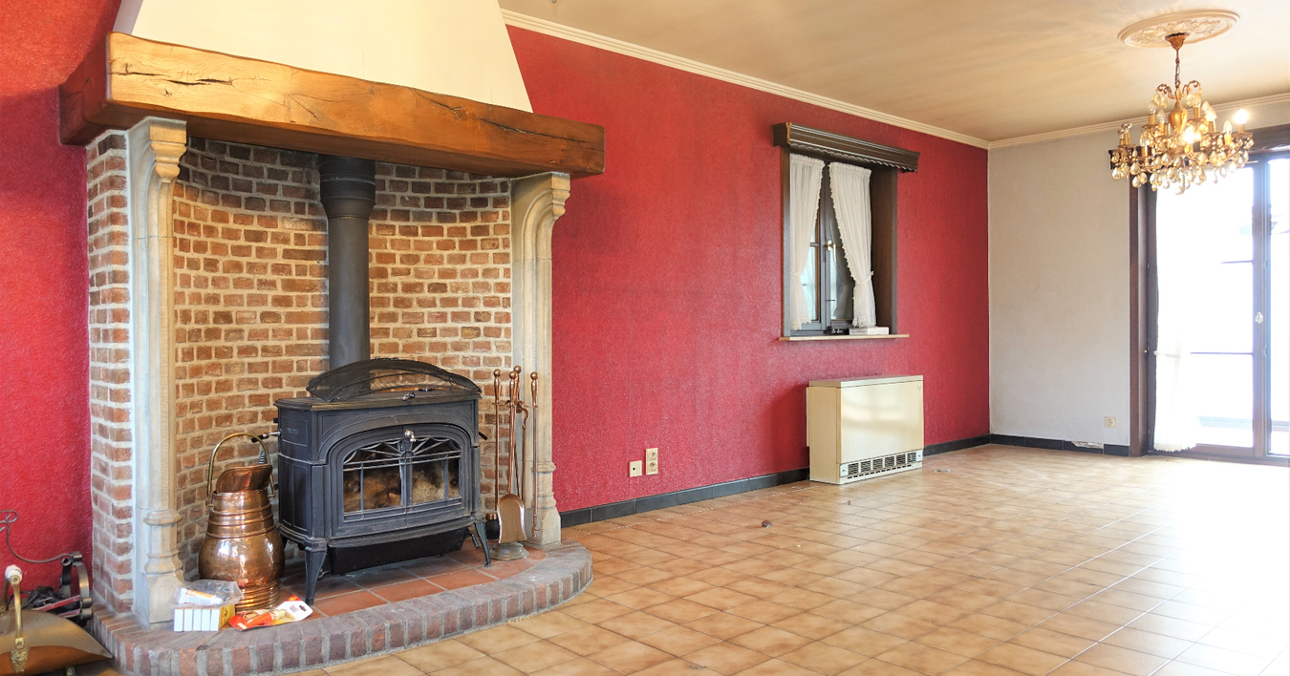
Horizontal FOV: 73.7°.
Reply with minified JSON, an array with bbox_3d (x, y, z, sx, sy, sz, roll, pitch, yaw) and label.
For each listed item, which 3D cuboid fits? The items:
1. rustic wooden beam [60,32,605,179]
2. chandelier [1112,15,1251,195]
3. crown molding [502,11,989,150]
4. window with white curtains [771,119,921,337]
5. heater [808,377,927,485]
[{"bbox_3d":[-1.077,-0.748,3.172,1.689,0.217,0.866,-1,1,-41],"label":"rustic wooden beam"},{"bbox_3d":[2.732,-1.159,4.401,0.720,0.845,0.720,-1,1,-41],"label":"chandelier"},{"bbox_3d":[1.044,-1.551,5.557,4.870,0.058,0.052,-1,1,-41],"label":"crown molding"},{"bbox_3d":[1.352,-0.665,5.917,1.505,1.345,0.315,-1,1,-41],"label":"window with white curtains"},{"bbox_3d":[1.501,0.594,5.800,0.955,0.645,0.250,-1,1,-41],"label":"heater"}]

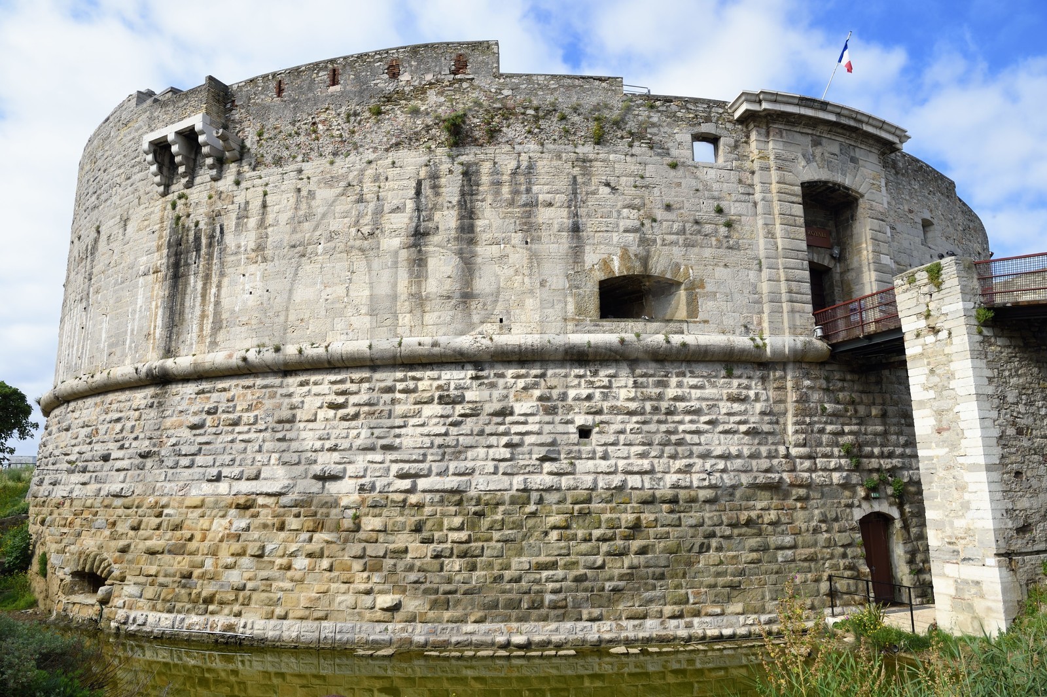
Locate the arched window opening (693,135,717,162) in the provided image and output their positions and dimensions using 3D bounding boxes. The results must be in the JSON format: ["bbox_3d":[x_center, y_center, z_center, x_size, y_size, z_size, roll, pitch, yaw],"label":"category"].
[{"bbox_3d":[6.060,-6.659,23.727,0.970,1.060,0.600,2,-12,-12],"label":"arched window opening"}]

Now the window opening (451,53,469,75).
[{"bbox_3d":[-2.170,-9.710,24.023,0.580,0.840,0.300,-2,-12,5],"label":"window opening"}]

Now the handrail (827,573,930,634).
[{"bbox_3d":[9.139,6.537,17.986,0.648,1.082,2.584,4,-12,-21],"label":"handrail"}]

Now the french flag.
[{"bbox_3d":[11.082,-9.986,24.072,0.220,1.200,0.570,4,-12,-22],"label":"french flag"}]

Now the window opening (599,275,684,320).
[{"bbox_3d":[3.986,-1.619,24.123,2.950,1.600,1.000,1,-11,-7],"label":"window opening"}]

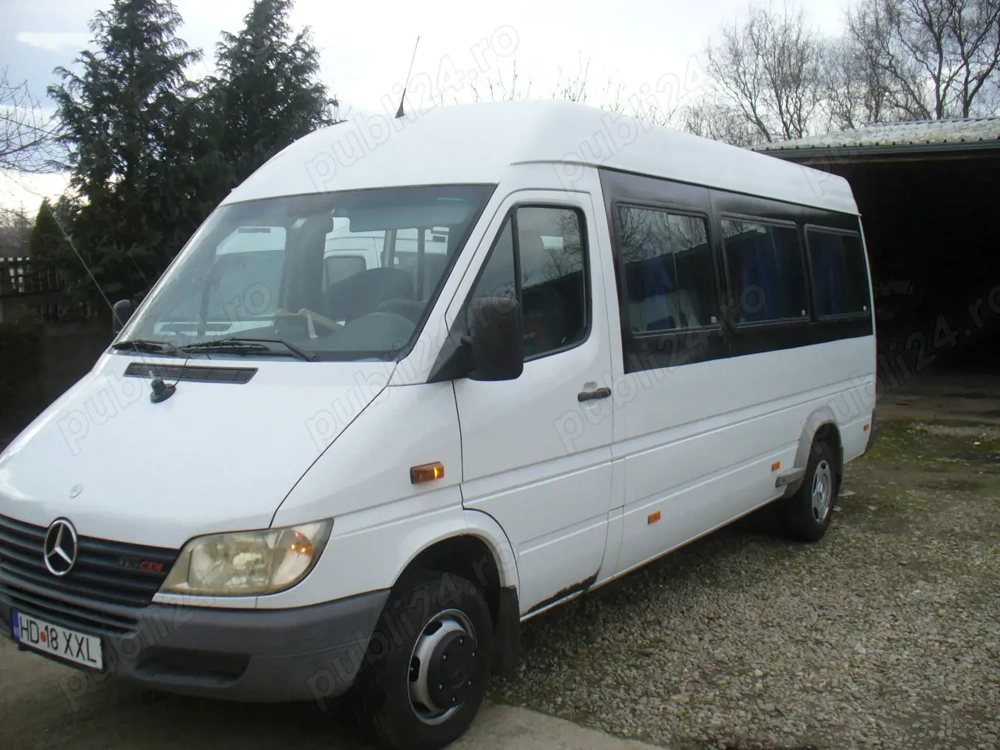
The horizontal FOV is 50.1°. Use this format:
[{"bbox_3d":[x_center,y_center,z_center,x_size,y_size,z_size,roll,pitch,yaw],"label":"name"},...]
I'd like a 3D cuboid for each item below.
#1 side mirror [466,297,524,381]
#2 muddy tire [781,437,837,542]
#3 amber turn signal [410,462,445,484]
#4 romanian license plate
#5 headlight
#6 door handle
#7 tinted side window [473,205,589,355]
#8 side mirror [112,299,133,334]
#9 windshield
[{"bbox_3d":[-0.029,-0.126,3.886,0.190,0.312,0.125,3,6,35],"label":"side mirror"},{"bbox_3d":[2.091,0.784,7.246,0.195,0.675,0.675,3,6,35],"label":"muddy tire"},{"bbox_3d":[-0.247,0.339,3.708,0.031,0.058,0.155,3,6,35],"label":"amber turn signal"},{"bbox_3d":[-1.518,0.902,3.652,0.520,0.113,0.020,3,6,35],"label":"romanian license plate"},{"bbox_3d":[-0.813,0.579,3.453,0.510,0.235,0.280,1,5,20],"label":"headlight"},{"bbox_3d":[0.413,0.082,4.667,0.050,0.048,0.240,3,6,35],"label":"door handle"},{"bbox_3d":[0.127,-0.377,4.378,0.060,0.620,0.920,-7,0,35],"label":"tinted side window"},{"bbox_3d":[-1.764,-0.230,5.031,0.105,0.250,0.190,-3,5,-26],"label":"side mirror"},{"bbox_3d":[-0.882,-0.473,4.473,1.670,0.930,0.140,3,-37,35],"label":"windshield"}]

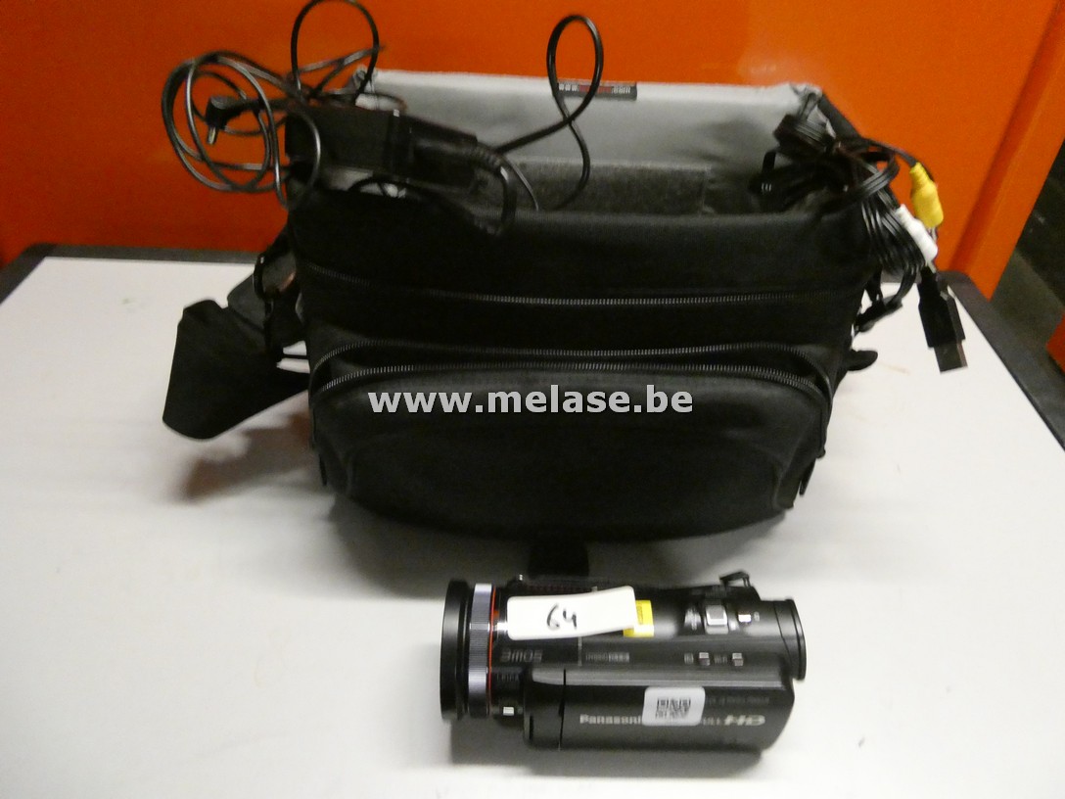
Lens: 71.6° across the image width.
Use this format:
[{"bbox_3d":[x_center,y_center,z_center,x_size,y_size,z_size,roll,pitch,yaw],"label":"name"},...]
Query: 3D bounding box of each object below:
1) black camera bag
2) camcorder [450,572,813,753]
[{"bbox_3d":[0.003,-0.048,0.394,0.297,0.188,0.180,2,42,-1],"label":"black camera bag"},{"bbox_3d":[0.038,0.111,0.320,0.149,0.070,0.070,1,42,-1],"label":"camcorder"}]

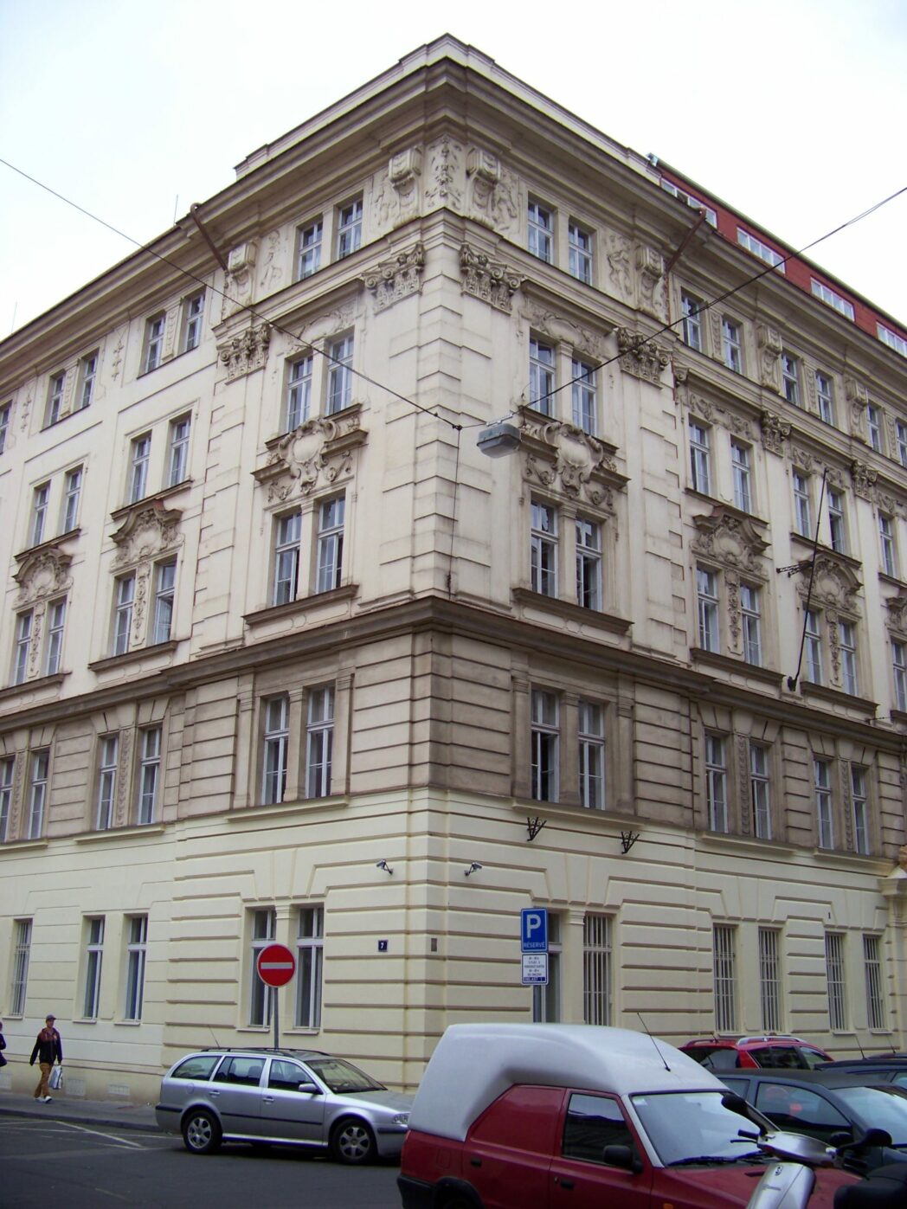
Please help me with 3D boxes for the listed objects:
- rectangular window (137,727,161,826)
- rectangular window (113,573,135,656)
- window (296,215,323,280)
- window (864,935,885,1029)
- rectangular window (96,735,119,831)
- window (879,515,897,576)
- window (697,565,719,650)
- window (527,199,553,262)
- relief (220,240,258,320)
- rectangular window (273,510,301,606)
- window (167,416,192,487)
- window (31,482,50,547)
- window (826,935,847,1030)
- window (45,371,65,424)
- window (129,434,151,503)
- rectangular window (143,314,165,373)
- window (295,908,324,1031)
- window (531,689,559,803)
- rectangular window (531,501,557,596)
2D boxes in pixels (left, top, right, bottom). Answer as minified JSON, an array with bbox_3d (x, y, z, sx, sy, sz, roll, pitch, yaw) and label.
[{"bbox_3d":[-6.777,3.879,28.733,0.950,2.240,0.200,-15,-23,41],"label":"rectangular window"},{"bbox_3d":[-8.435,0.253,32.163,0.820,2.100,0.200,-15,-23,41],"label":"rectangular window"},{"bbox_3d":[-3.250,-8.158,29.335,0.970,1.600,0.200,-15,-23,41],"label":"window"},{"bbox_3d":[10.504,9.485,31.644,0.876,2.232,0.180,16,-23,-39],"label":"window"},{"bbox_3d":[-8.206,4.296,30.233,0.970,2.320,0.200,-15,-23,41],"label":"rectangular window"},{"bbox_3d":[12.534,-1.699,36.643,0.960,1.870,0.180,16,-23,-40],"label":"window"},{"bbox_3d":[6.075,0.192,30.338,0.985,2.272,0.180,16,-23,-39],"label":"window"},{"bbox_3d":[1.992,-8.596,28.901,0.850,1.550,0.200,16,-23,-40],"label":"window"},{"bbox_3d":[-5.308,-8.028,31.122,0.800,1.900,0.370,-15,-23,41],"label":"relief"},{"bbox_3d":[-3.541,-0.941,27.381,0.945,2.259,0.180,-15,-23,41],"label":"rectangular window"},{"bbox_3d":[-6.680,-3.767,31.346,0.927,1.861,0.160,-15,-23,40],"label":"window"},{"bbox_3d":[-11.481,-2.393,35.399,0.880,1.920,0.200,-15,-23,41],"label":"window"},{"bbox_3d":[9.058,8.977,30.000,0.895,2.193,0.160,16,-23,-39],"label":"window"},{"bbox_3d":[-11.520,-5.972,36.849,0.970,1.730,0.200,-15,-23,41],"label":"window"},{"bbox_3d":[-8.027,-3.443,32.610,0.970,1.900,0.200,-15,-23,41],"label":"window"},{"bbox_3d":[-7.789,-6.850,33.450,0.922,1.676,0.160,-15,-23,40],"label":"rectangular window"},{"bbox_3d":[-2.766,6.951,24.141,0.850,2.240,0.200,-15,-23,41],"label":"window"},{"bbox_3d":[1.706,2.793,24.687,0.950,2.170,0.180,16,-23,-40],"label":"window"},{"bbox_3d":[1.806,-1.048,25.885,0.910,2.220,0.200,16,-23,-40],"label":"rectangular window"}]

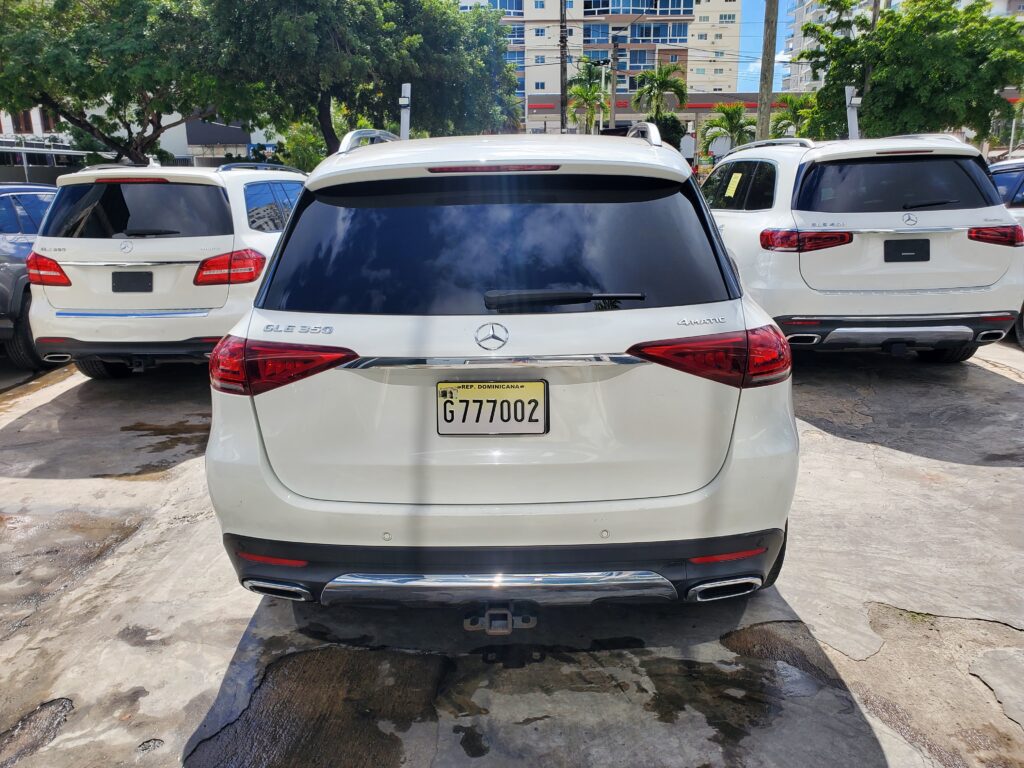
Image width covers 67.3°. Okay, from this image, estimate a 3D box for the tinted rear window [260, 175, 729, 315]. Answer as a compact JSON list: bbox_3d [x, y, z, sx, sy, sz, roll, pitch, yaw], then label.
[{"bbox_3d":[-0.057,-0.387,2.224,1.366,0.450,0.140,-1,-17,1],"label":"tinted rear window"}]

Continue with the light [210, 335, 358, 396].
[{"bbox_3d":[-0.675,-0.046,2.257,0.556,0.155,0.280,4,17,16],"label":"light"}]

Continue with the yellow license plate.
[{"bbox_3d":[-0.058,0.069,2.170,0.310,0.157,0.020,-1,14,1],"label":"yellow license plate"}]

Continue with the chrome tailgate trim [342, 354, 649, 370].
[{"bbox_3d":[-0.047,-0.059,2.076,0.834,0.034,0.050,-1,16,1],"label":"chrome tailgate trim"}]

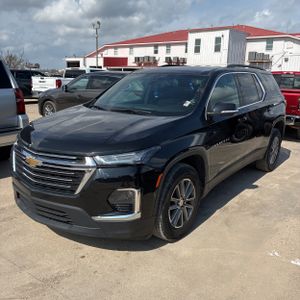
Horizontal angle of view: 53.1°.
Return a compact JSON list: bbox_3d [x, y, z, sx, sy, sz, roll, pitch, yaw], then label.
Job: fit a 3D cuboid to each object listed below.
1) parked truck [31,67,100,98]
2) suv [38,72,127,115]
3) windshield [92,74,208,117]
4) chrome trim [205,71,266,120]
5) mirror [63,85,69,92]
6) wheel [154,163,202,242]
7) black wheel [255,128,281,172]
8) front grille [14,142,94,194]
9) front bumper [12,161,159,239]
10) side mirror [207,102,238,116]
[{"bbox_3d":[-3.300,-3.321,15.876,2.040,1.920,5.850,7,14,29],"label":"parked truck"},{"bbox_3d":[-2.099,-2.007,11.297,4.620,1.700,1.850,6,13,25],"label":"suv"},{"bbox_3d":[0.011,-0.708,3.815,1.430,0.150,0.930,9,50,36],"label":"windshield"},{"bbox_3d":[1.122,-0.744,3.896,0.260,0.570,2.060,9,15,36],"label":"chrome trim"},{"bbox_3d":[-2.971,-2.167,10.500,0.130,0.190,0.220,6,13,25],"label":"mirror"},{"bbox_3d":[0.237,0.493,2.945,0.255,0.788,0.788,9,15,36],"label":"wheel"},{"bbox_3d":[2.104,-0.010,5.331,0.255,0.788,0.788,9,15,36],"label":"black wheel"},{"bbox_3d":[-0.976,0.149,2.682,1.260,0.415,0.230,9,15,36],"label":"front grille"},{"bbox_3d":[-0.859,0.364,2.887,1.940,0.630,0.620,9,15,36],"label":"front bumper"},{"bbox_3d":[0.764,-0.417,3.126,0.250,0.180,0.180,9,15,36],"label":"side mirror"}]

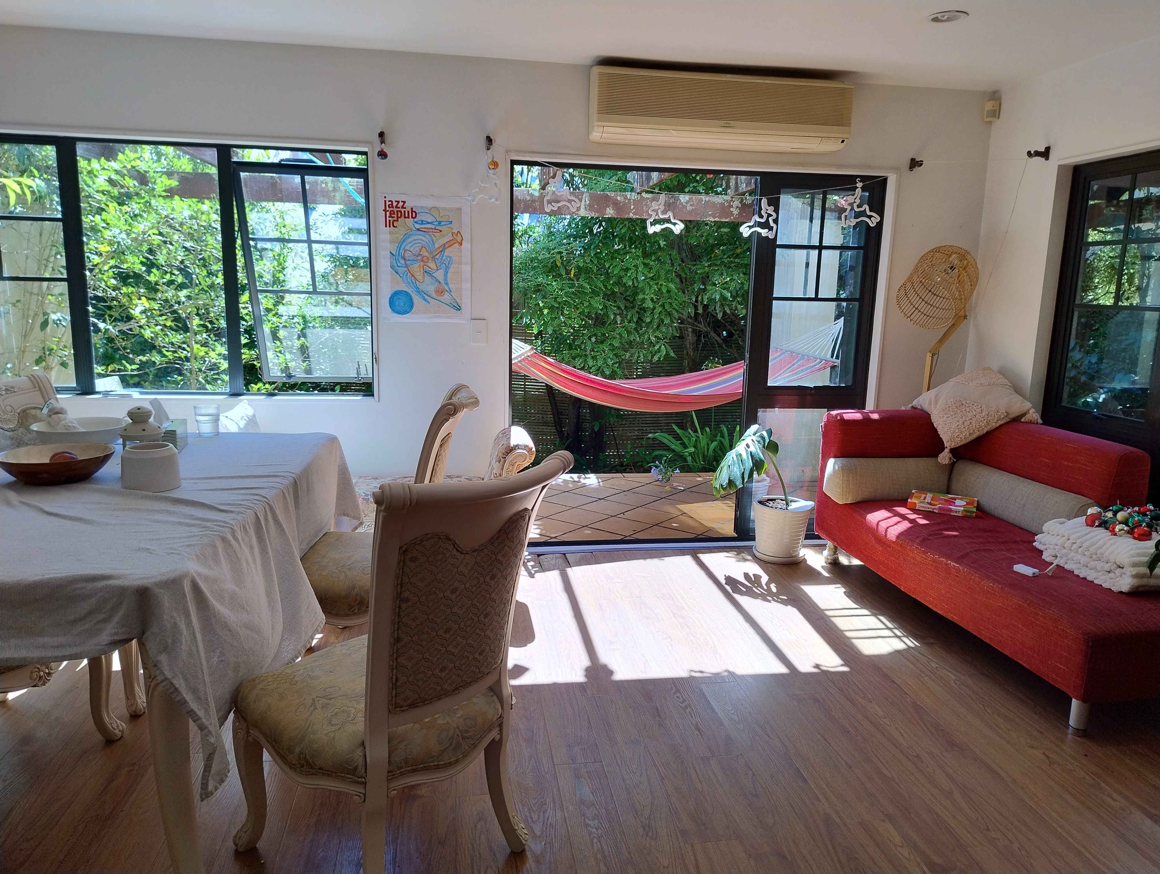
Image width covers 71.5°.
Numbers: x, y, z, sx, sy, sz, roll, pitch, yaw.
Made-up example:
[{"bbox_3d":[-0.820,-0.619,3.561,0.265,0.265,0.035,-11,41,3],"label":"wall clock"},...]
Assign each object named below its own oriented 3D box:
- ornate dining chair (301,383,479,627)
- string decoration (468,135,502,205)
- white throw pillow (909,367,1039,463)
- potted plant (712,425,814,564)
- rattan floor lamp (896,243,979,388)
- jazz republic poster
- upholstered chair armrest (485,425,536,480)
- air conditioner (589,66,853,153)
[{"bbox_3d":[-0.638,0.349,2.707,0.630,1.020,0.520,0,11,-6],"label":"ornate dining chair"},{"bbox_3d":[-0.446,-1.248,3.761,0.151,0.304,0.060,0,11,-9],"label":"string decoration"},{"bbox_3d":[1.928,-0.147,3.974,0.450,0.150,0.450,-27,30,4],"label":"white throw pillow"},{"bbox_3d":[0.934,0.275,4.131,0.565,0.710,0.350,0,11,-9],"label":"potted plant"},{"bbox_3d":[1.792,-0.174,4.192,0.460,1.612,0.360,-8,14,-41],"label":"rattan floor lamp"},{"bbox_3d":[-0.735,-0.849,3.856,0.420,0.597,0.012,0,11,-9],"label":"jazz republic poster"},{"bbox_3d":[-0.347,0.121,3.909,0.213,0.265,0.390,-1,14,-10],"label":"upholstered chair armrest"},{"bbox_3d":[0.672,-1.553,3.850,1.230,0.290,0.200,0,11,-9],"label":"air conditioner"}]

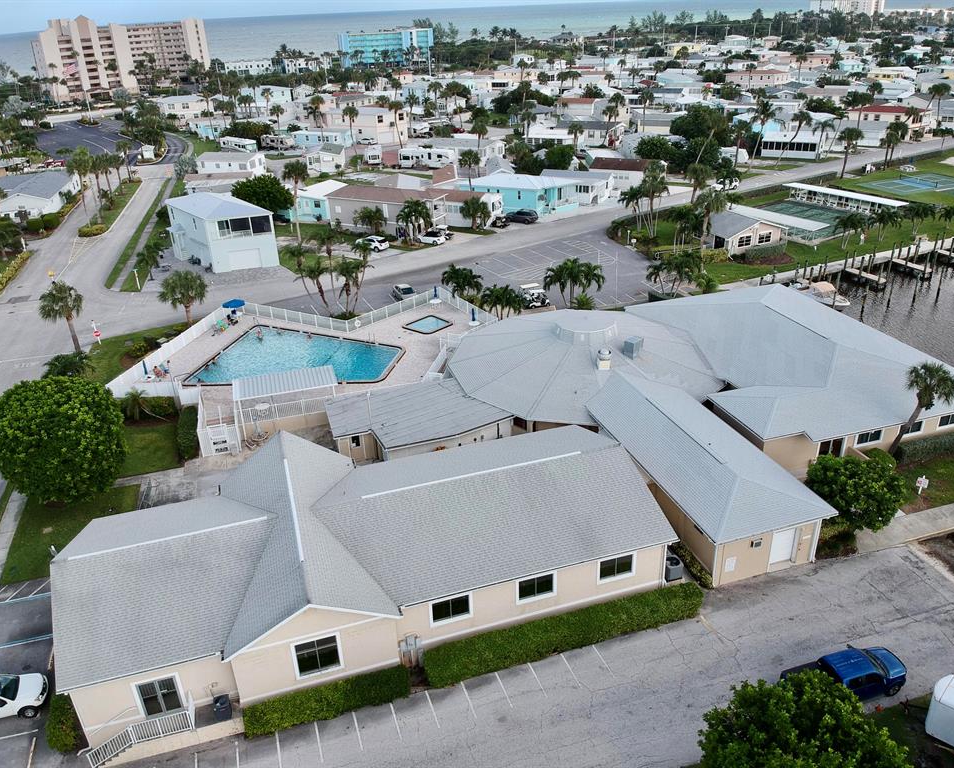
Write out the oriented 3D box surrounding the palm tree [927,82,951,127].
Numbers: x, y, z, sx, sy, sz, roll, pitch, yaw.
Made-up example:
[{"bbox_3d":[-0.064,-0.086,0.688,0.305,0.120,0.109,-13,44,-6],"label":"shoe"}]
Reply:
[{"bbox_3d":[102.293,-61.432,163.429,4.560,9.070,4.560,13,31,28],"label":"palm tree"}]

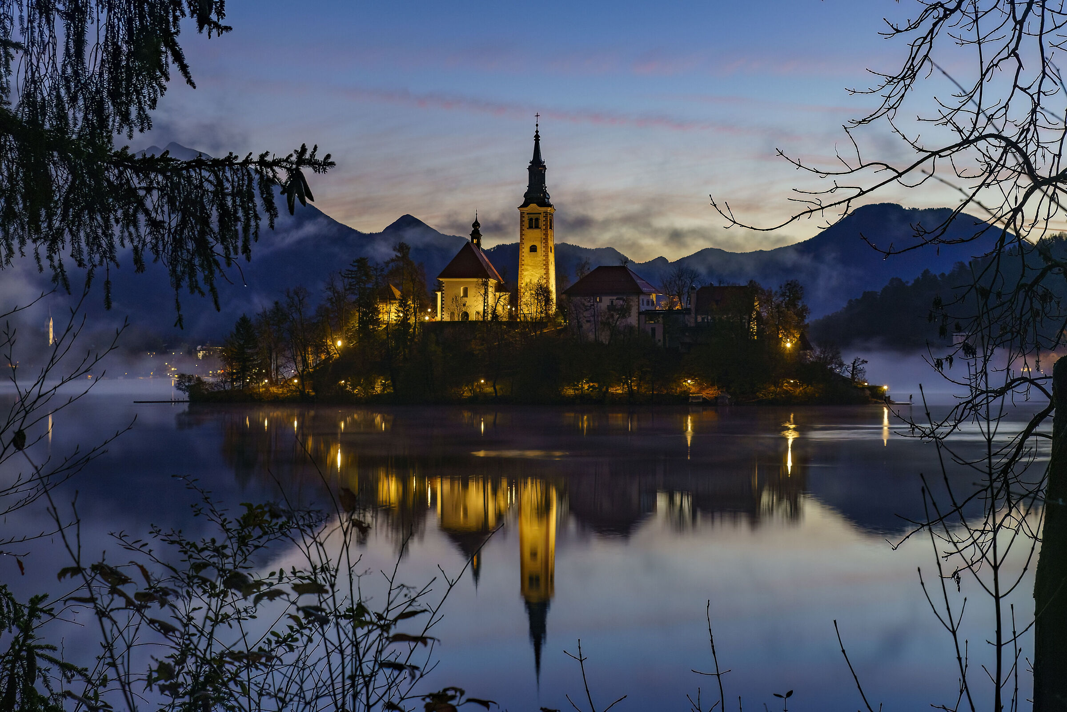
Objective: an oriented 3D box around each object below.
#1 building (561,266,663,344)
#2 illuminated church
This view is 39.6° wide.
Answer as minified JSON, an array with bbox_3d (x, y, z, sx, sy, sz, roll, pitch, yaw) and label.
[{"bbox_3d":[19.800,-13.000,372.000,21.400,19.200,14.800,0,-1,22],"label":"building"},{"bbox_3d":[-8.800,-34.500,383.000,31.000,52.000,27.000,0,-1,10],"label":"illuminated church"}]

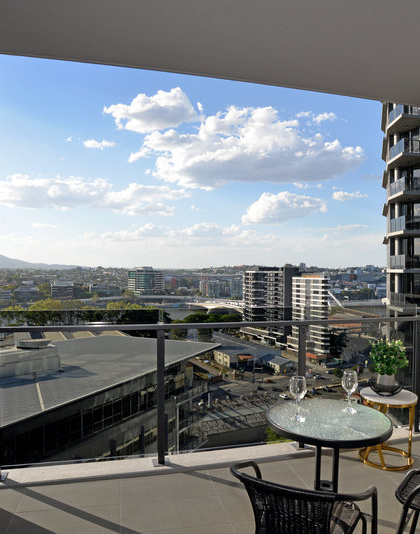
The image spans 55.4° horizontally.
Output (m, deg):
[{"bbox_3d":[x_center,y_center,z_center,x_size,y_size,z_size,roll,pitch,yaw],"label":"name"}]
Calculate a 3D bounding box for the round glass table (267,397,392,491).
[{"bbox_3d":[0.633,1.134,2.107,0.585,0.690,0.585,0,0,0],"label":"round glass table"}]

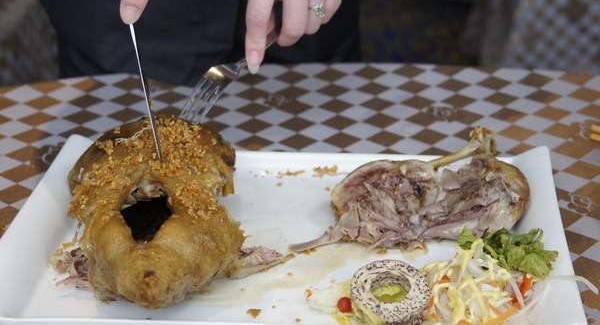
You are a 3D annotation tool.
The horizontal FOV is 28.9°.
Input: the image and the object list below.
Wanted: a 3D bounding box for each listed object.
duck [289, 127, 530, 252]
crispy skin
[{"bbox_3d":[0.085,0.020,0.894,0.178,0.051,0.105,-2,27,0],"label":"duck"},{"bbox_3d":[-0.107,0.025,0.866,0.127,0.071,0.194,-4,27,-5],"label":"crispy skin"}]

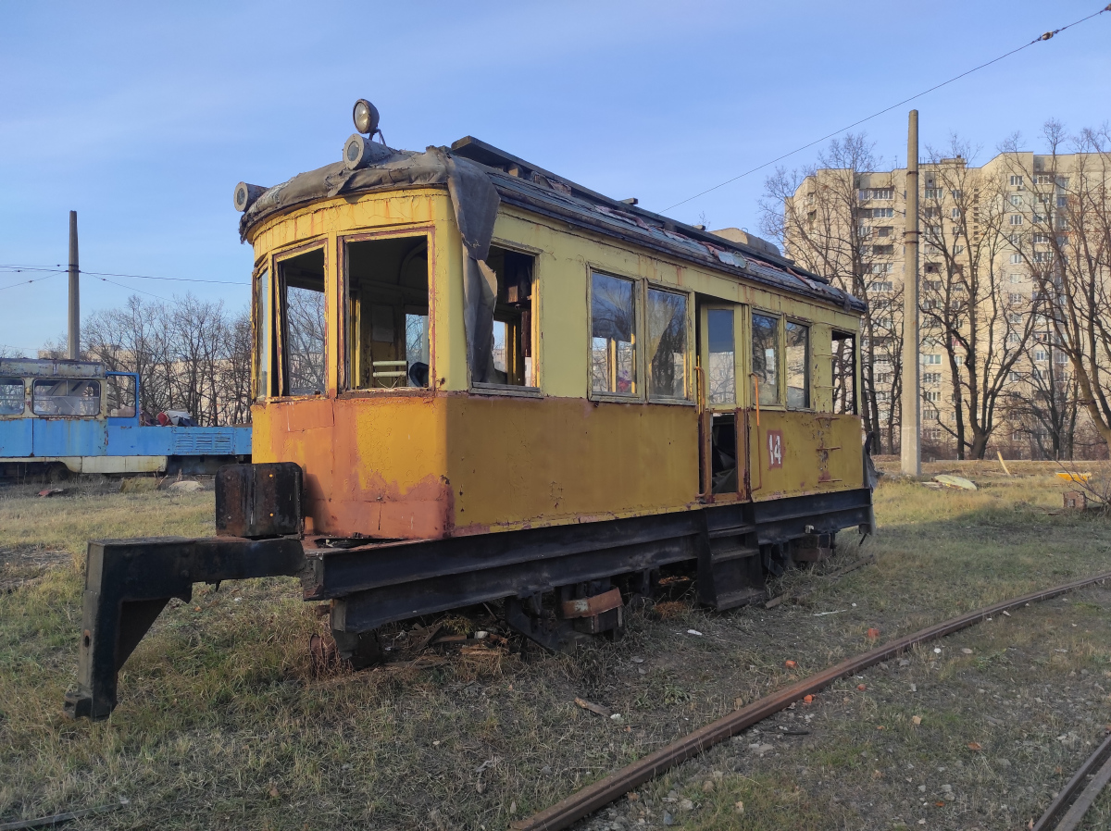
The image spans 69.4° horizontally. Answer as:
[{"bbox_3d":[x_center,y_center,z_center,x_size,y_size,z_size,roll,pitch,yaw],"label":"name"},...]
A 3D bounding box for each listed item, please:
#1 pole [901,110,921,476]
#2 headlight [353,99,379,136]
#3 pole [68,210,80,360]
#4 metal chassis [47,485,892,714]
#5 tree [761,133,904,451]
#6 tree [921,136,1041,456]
[{"bbox_3d":[9.803,-3.366,22.000,0.510,10.030,0.510,1,-1,0],"label":"pole"},{"bbox_3d":[-1.477,-2.328,6.250,0.265,0.270,0.180,0,11,42],"label":"headlight"},{"bbox_3d":[-18.314,-3.060,30.500,0.480,9.520,0.480,1,-1,0],"label":"pole"},{"bbox_3d":[0.284,1.381,8.107,2.400,1.050,9.500,-2,-3,42],"label":"metal chassis"},{"bbox_3d":[14.871,-6.529,43.000,7.600,17.180,7.000,1,-1,0],"label":"tree"},{"bbox_3d":[22.716,-6.331,43.000,6.400,17.180,6.000,1,-1,0],"label":"tree"}]

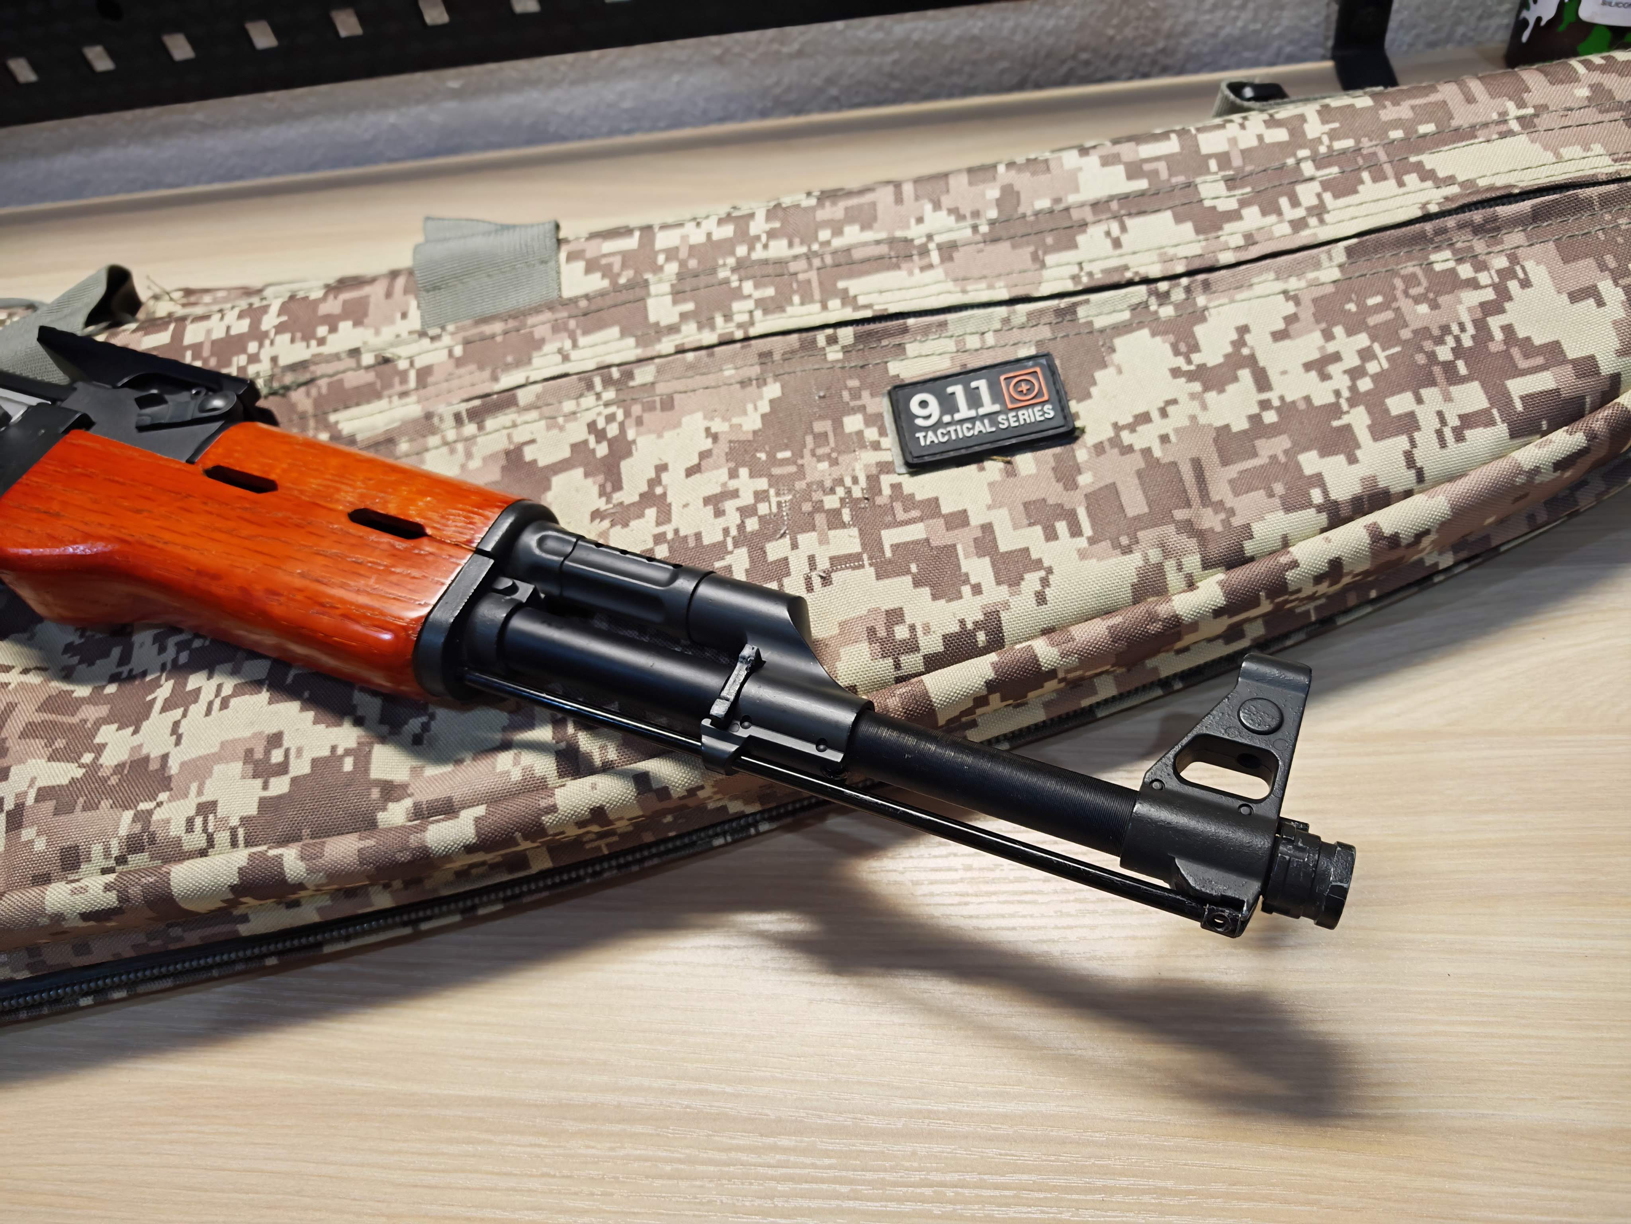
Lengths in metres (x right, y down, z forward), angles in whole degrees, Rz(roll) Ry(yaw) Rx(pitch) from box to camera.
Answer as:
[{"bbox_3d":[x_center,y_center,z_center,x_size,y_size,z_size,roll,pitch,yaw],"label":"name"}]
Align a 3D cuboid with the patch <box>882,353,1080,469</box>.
[{"bbox_3d":[0.061,-0.073,0.414,0.060,0.005,0.035,-11,64,4],"label":"patch"}]

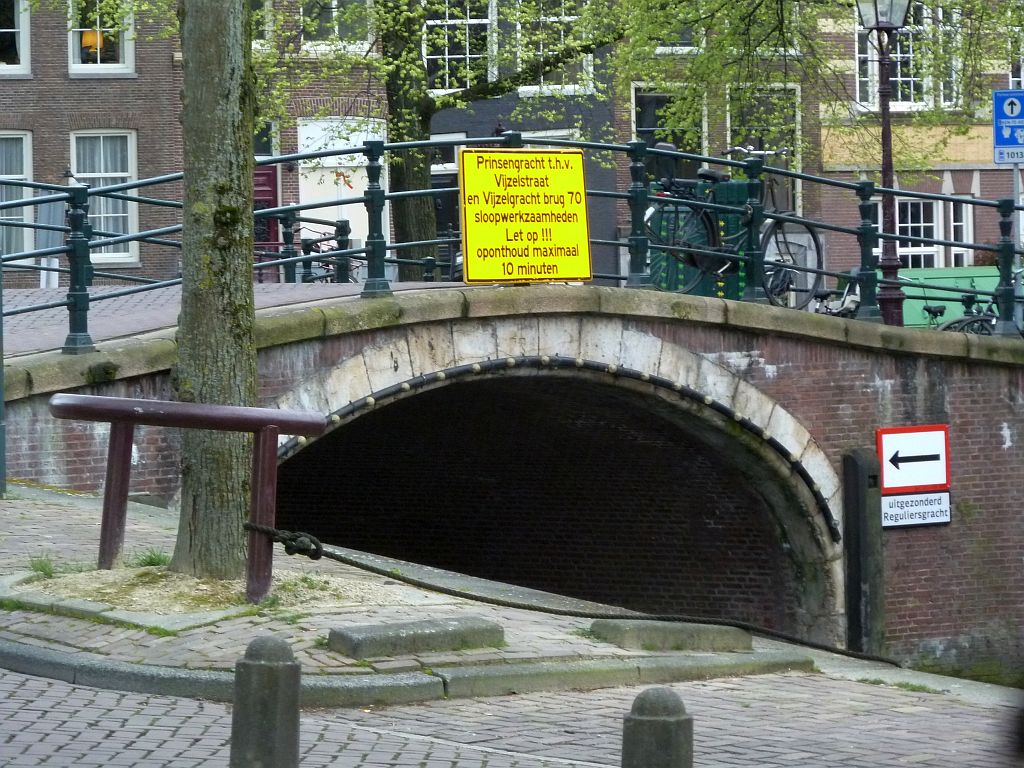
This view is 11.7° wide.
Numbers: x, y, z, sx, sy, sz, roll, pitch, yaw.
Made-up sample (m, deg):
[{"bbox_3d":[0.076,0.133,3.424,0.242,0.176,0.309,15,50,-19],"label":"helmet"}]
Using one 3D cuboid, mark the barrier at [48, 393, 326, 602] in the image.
[{"bbox_3d":[-1.593,0.566,24.500,1.372,0.980,0.130,3,1,0],"label":"barrier"}]

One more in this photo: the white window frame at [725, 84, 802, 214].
[{"bbox_3d":[4.033,-3.744,80.000,1.420,2.160,0.180,-1,1,-27],"label":"white window frame"}]

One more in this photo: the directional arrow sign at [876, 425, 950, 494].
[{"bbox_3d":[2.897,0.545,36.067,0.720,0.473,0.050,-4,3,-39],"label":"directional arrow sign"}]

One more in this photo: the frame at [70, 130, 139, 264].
[{"bbox_3d":[-6.924,-3.179,85.000,1.204,2.261,0.180,-1,1,-20],"label":"frame"}]

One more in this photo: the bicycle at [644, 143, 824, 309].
[{"bbox_3d":[1.648,-1.146,35.837,1.820,1.140,0.620,8,-5,-43],"label":"bicycle"}]

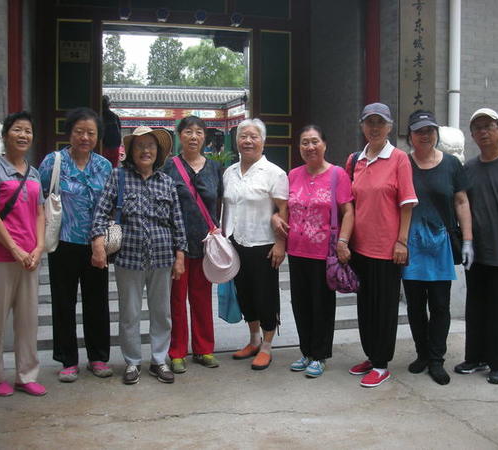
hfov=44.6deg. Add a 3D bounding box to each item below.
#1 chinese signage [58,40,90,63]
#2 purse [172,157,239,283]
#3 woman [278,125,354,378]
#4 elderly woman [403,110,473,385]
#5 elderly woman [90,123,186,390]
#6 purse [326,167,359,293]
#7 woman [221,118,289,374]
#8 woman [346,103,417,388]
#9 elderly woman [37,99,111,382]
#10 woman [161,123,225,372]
[{"bbox_3d":[-1.878,-1.875,6.567,0.320,0.235,0.025,-1,5,-12],"label":"chinese signage"},{"bbox_3d":[-0.273,-0.031,3.801,0.410,0.791,0.220,0,5,0],"label":"purse"},{"bbox_3d":[0.411,0.157,3.807,0.440,1.548,0.310,1,5,13],"label":"woman"},{"bbox_3d":[1.144,0.130,3.683,0.420,1.630,0.310,2,5,22],"label":"elderly woman"},{"bbox_3d":[-0.655,0.181,3.597,0.530,1.513,0.340,-1,5,-8],"label":"elderly woman"},{"bbox_3d":[0.573,0.031,3.716,0.200,0.775,0.180,1,5,12],"label":"purse"},{"bbox_3d":[0.036,0.119,3.942,0.430,1.598,0.310,2,5,18],"label":"woman"},{"bbox_3d":[0.792,0.107,3.626,0.450,1.654,0.360,2,6,21],"label":"woman"},{"bbox_3d":[-1.030,0.116,3.645,0.460,1.633,0.330,-1,5,-14],"label":"elderly woman"},{"bbox_3d":[-0.348,0.119,3.834,0.430,1.591,0.310,-1,5,-6],"label":"woman"}]

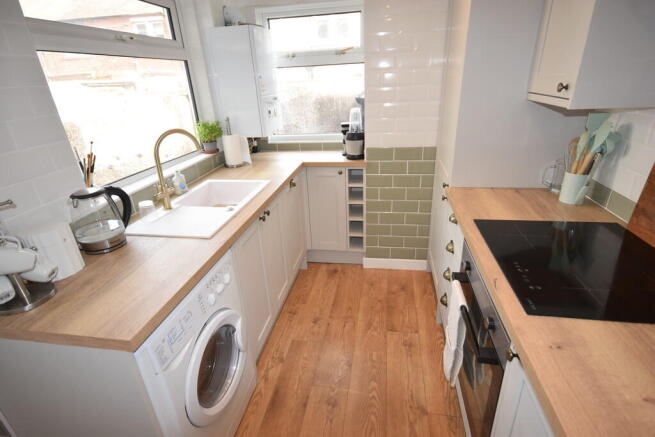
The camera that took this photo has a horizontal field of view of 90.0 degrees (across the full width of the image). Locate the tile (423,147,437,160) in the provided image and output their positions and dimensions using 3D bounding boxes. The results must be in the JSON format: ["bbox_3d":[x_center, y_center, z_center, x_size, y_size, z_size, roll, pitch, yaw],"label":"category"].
[{"bbox_3d":[0.727,-0.459,2.328,0.087,0.100,0.009,1,24,10],"label":"tile"}]

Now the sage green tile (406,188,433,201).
[{"bbox_3d":[0.693,-0.179,2.458,0.192,0.100,0.009,1,24,10],"label":"sage green tile"}]

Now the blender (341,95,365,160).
[{"bbox_3d":[0.210,-0.639,2.447,0.150,0.384,0.148,2,24,10],"label":"blender"}]

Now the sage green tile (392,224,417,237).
[{"bbox_3d":[0.612,0.101,2.596,0.199,0.100,0.009,1,24,10],"label":"sage green tile"}]

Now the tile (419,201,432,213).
[{"bbox_3d":[0.736,-0.085,2.458,0.090,0.099,0.010,2,24,10],"label":"tile"}]

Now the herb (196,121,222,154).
[{"bbox_3d":[-0.896,-0.628,2.517,0.180,0.235,0.180,1,24,10],"label":"herb"}]

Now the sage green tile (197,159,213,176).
[{"bbox_3d":[-0.844,-0.364,2.266,0.009,0.097,0.198,1,24,10],"label":"sage green tile"}]

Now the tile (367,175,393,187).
[{"bbox_3d":[0.395,-0.280,2.485,0.200,0.100,0.009,1,24,10],"label":"tile"}]

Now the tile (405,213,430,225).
[{"bbox_3d":[0.709,0.009,2.554,0.200,0.100,0.009,1,24,10],"label":"tile"}]

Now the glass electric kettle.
[{"bbox_3d":[-0.894,0.002,1.310,0.215,0.240,0.165,-15,26,-24],"label":"glass electric kettle"}]

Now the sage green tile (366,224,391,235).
[{"bbox_3d":[0.410,0.095,2.613,0.199,0.098,0.010,1,24,11],"label":"sage green tile"}]

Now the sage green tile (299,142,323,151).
[{"bbox_3d":[-0.137,-0.611,2.813,0.197,0.070,0.010,2,24,10],"label":"sage green tile"}]

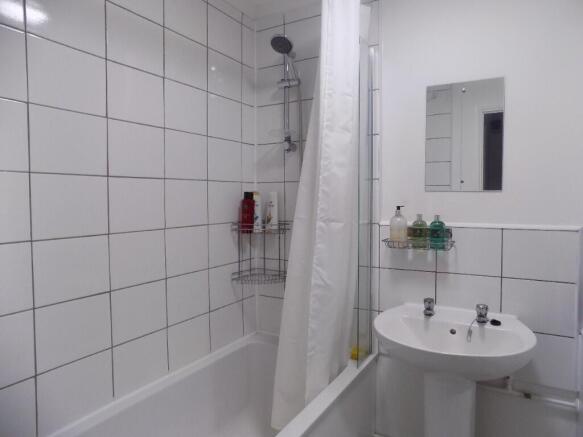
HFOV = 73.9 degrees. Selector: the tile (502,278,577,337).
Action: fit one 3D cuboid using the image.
[{"bbox_3d":[0.939,0.344,1.479,0.248,0.198,0.010,2,3,30],"label":"tile"}]

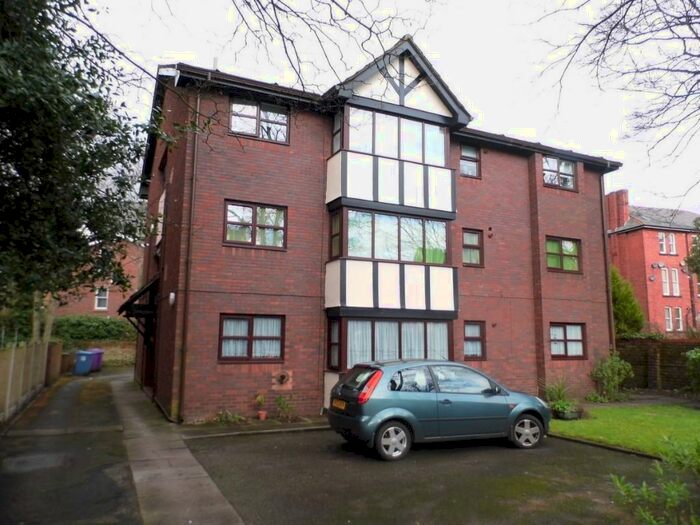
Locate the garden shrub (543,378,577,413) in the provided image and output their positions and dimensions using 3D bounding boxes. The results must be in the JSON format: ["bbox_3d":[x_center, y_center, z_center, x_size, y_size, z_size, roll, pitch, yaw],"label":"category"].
[{"bbox_3d":[4.940,3.136,11.920,0.720,0.800,0.680,4,-9,-26],"label":"garden shrub"}]

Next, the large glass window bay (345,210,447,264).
[{"bbox_3d":[1.212,-0.589,12.577,3.000,1.200,0.160,4,-9,-26],"label":"large glass window bay"}]

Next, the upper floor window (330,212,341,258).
[{"bbox_3d":[-0.303,-0.625,11.919,0.110,1.128,0.686,4,-9,-25],"label":"upper floor window"}]

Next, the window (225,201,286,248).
[{"bbox_3d":[-2.123,-0.821,11.503,1.459,1.054,0.120,4,-9,-25],"label":"window"}]

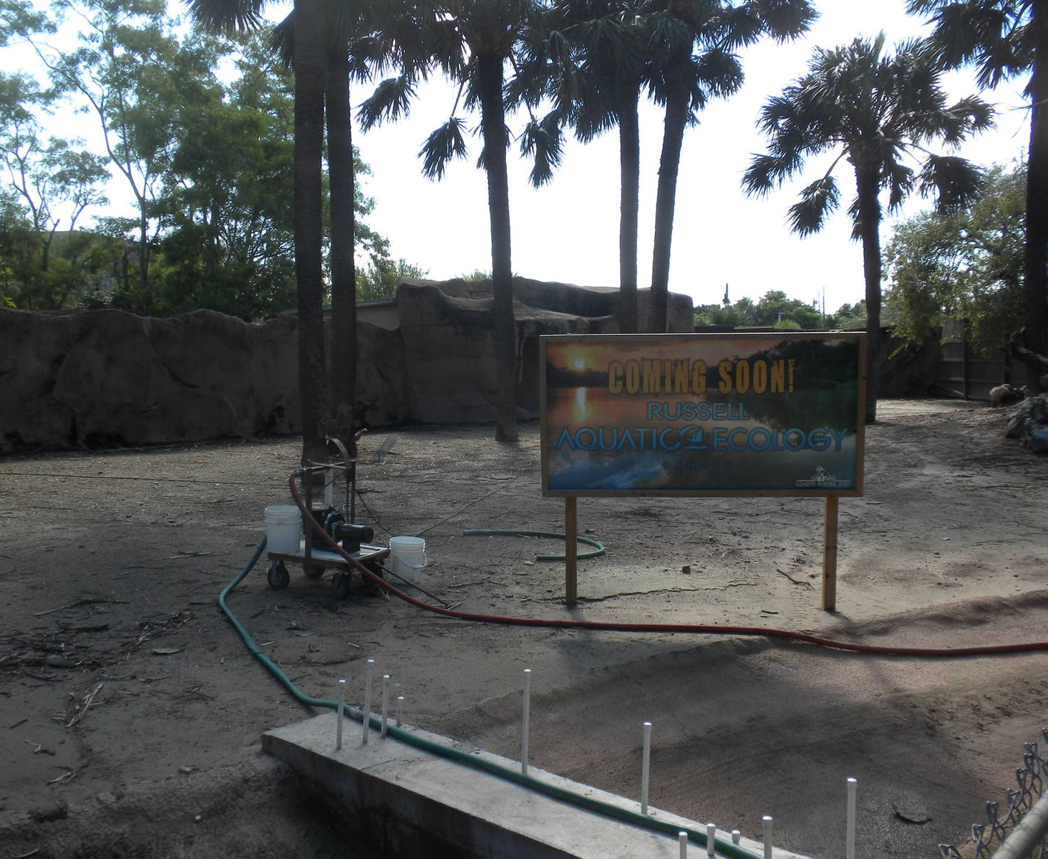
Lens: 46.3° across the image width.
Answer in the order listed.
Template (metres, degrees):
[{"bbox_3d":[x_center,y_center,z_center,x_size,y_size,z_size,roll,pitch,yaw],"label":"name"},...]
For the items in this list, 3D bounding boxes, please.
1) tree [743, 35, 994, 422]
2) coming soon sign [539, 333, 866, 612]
[{"bbox_3d":[6.935,-3.978,24.678,4.800,7.750,4.500,1,6,16],"label":"tree"},{"bbox_3d":[1.379,0.340,9.533,2.484,2.182,0.130,0,6,4],"label":"coming soon sign"}]

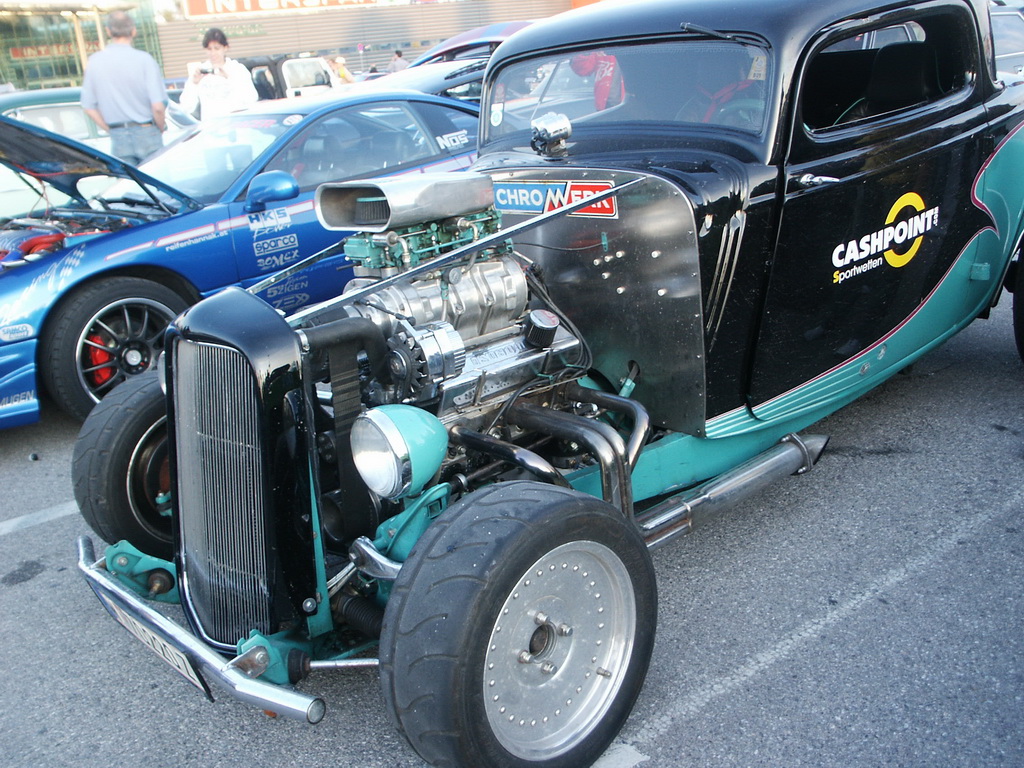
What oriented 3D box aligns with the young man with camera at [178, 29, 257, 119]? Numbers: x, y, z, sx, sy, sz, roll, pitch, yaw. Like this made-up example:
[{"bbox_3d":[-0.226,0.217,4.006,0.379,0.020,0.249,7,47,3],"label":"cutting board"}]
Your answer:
[{"bbox_3d":[-1.922,-1.593,7.244,0.530,1.700,0.420,-6,17,-3],"label":"young man with camera"}]

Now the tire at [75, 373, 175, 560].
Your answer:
[{"bbox_3d":[-0.964,0.244,3.016,0.568,0.568,0.207,-19,22,-39],"label":"tire"}]

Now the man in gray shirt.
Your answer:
[{"bbox_3d":[-2.341,-1.458,6.654,0.550,1.770,0.340,-11,18,-18],"label":"man in gray shirt"}]

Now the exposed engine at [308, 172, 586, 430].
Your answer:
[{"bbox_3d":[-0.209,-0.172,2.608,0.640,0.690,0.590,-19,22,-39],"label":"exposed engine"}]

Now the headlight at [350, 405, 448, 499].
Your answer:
[{"bbox_3d":[-0.214,0.127,2.163,0.180,0.185,0.183,-19,22,-39],"label":"headlight"}]

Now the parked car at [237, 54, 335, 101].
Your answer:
[{"bbox_3d":[-4.387,-5.700,20.600,3.650,1.720,1.620,-17,21,-30],"label":"parked car"}]

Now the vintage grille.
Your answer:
[{"bbox_3d":[-0.661,0.240,2.303,0.080,0.690,0.400,-11,16,-41],"label":"vintage grille"}]

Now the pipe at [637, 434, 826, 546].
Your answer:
[{"bbox_3d":[0.592,0.258,2.700,0.800,0.120,0.115,-19,22,-39],"label":"pipe"}]

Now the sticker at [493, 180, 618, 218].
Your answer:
[{"bbox_3d":[0.104,-0.524,2.909,0.008,0.105,0.520,-19,22,-39],"label":"sticker"}]

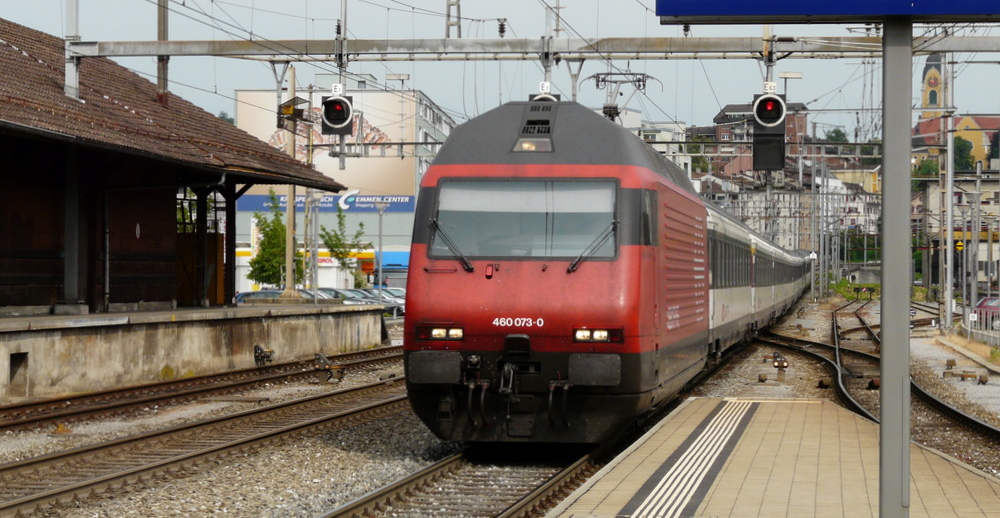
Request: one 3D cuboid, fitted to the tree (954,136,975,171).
[{"bbox_3d":[120.653,-27.232,670.000,6.200,10.000,6.000,0,0,0],"label":"tree"}]

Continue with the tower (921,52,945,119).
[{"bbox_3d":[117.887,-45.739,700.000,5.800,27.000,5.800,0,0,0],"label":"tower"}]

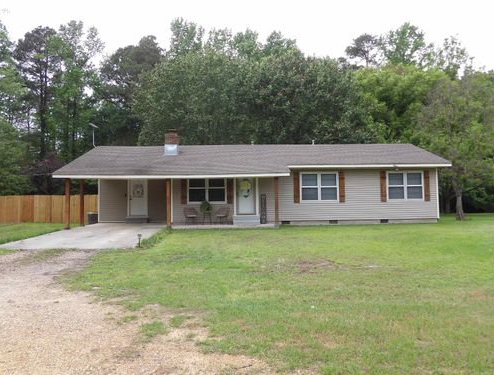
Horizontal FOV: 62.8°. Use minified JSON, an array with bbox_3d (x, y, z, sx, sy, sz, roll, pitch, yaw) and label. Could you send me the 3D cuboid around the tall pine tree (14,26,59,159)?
[{"bbox_3d":[-20.174,-6.342,38.697,4.436,18.381,4.436,-1,-2,-4],"label":"tall pine tree"}]

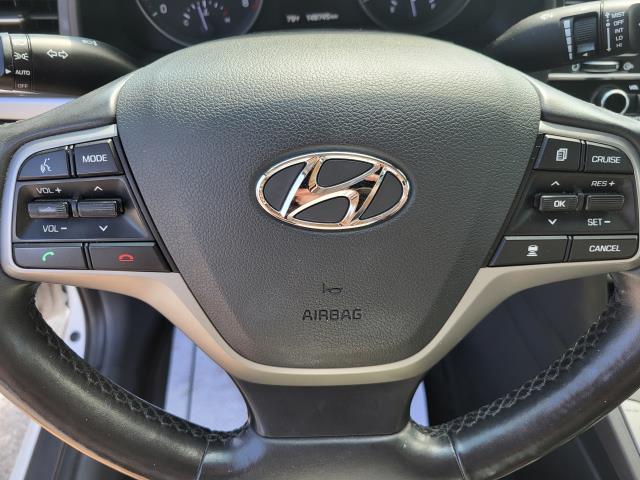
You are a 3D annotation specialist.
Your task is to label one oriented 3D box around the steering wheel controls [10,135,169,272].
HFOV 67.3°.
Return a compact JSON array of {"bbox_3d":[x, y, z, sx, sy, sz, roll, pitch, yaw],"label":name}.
[{"bbox_3d":[-0.114,-0.018,0.241,0.075,0.068,0.020,0,16,0],"label":"steering wheel controls"}]

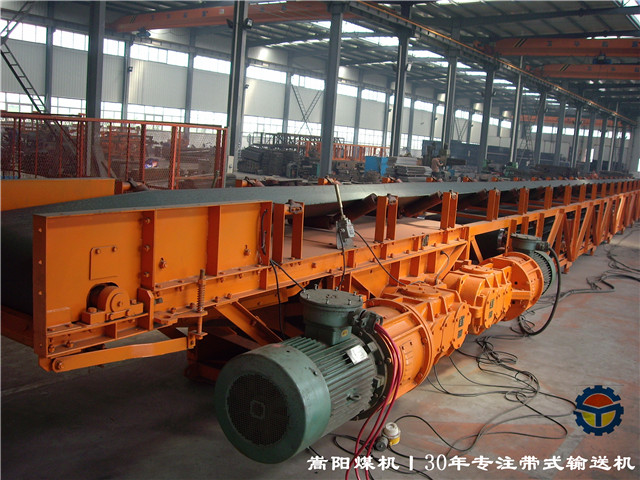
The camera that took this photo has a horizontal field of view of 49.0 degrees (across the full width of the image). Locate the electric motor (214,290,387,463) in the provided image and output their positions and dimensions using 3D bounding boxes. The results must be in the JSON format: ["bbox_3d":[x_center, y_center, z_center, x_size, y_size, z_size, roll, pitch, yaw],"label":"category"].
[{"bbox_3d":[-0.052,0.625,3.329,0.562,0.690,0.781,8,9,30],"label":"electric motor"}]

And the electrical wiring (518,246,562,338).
[{"bbox_3d":[2.023,0.461,6.473,0.369,0.892,0.321,8,9,30],"label":"electrical wiring"}]

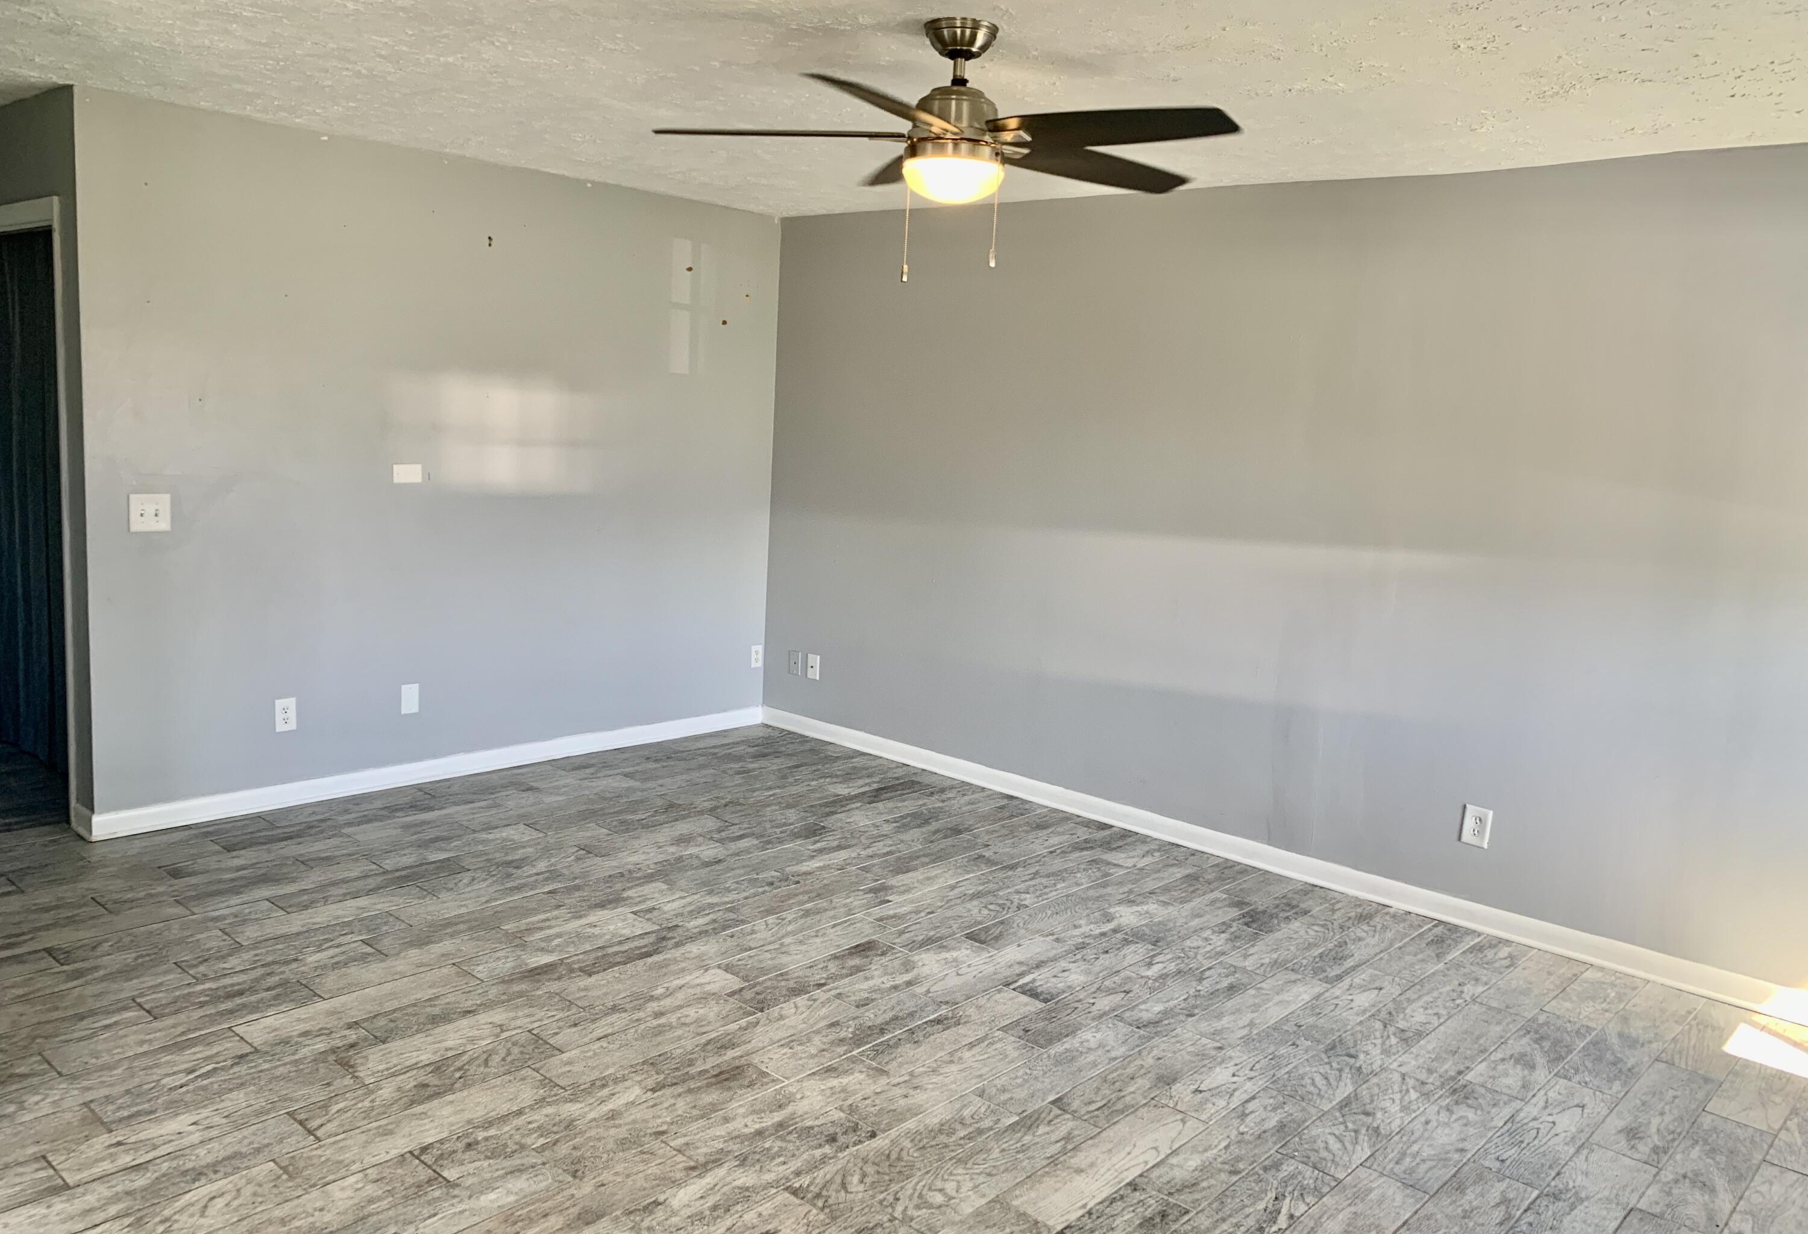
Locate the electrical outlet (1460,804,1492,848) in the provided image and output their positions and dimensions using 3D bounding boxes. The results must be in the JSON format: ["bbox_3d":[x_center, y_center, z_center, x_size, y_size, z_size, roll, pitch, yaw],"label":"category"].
[{"bbox_3d":[1.868,0.685,4.427,0.079,0.123,0.009,11,12,41],"label":"electrical outlet"}]

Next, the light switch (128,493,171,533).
[{"bbox_3d":[-2.516,-0.346,4.534,0.014,0.122,0.123,11,12,41],"label":"light switch"}]

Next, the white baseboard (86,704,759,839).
[{"bbox_3d":[-1.706,0.595,5.646,0.016,0.088,2.997,11,12,41],"label":"white baseboard"}]

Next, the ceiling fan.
[{"bbox_3d":[0.098,-1.115,3.024,1.320,0.385,1.320,3,9,0],"label":"ceiling fan"}]

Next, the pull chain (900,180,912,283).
[{"bbox_3d":[0.007,-0.887,3.110,0.012,0.239,0.012,3,9,0],"label":"pull chain"}]

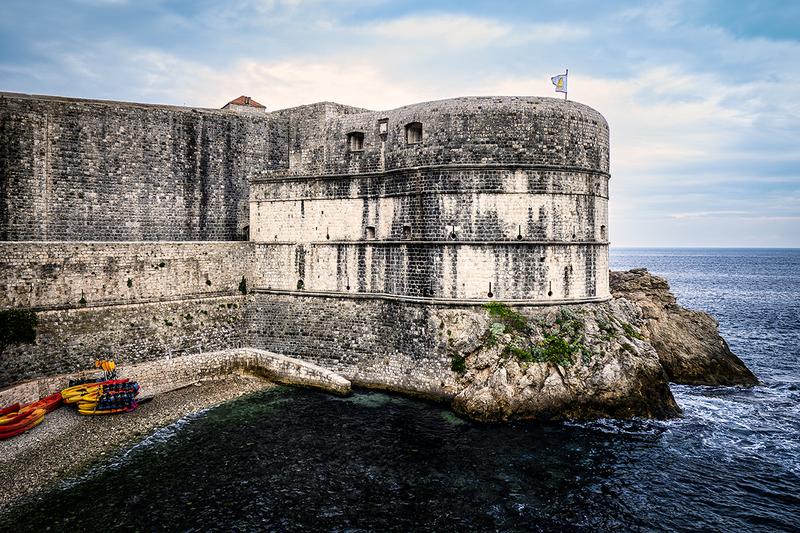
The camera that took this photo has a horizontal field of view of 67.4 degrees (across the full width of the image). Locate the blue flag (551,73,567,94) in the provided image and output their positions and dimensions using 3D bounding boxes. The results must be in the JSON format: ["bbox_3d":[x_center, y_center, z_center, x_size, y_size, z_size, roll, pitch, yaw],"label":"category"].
[{"bbox_3d":[14.826,-16.992,56.000,1.450,1.750,0.350,1,2,18],"label":"blue flag"}]

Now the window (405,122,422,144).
[{"bbox_3d":[1.177,-11.571,52.300,1.650,1.750,0.500,1,2,36],"label":"window"}]

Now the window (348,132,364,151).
[{"bbox_3d":[-4.102,-11.705,56.300,1.650,1.550,0.500,1,2,31],"label":"window"}]

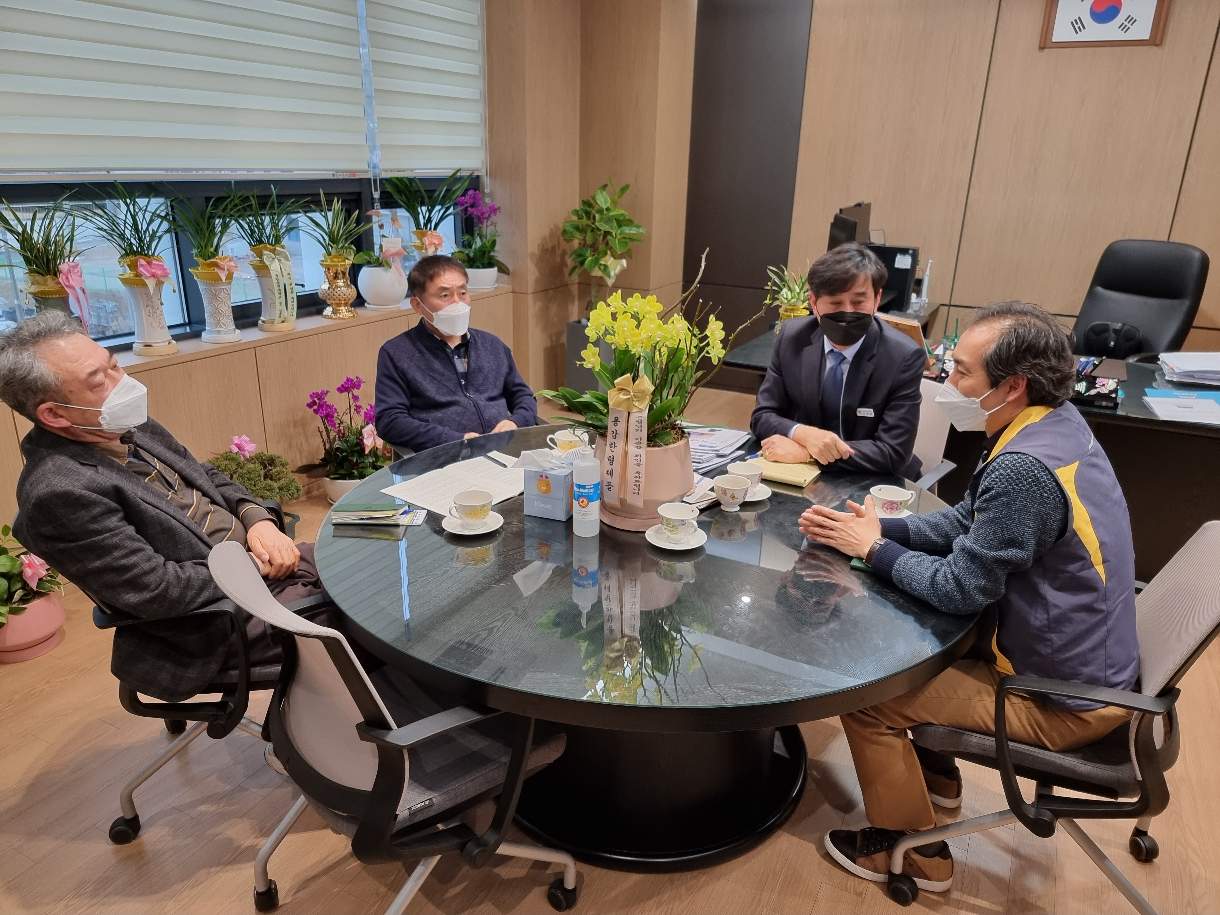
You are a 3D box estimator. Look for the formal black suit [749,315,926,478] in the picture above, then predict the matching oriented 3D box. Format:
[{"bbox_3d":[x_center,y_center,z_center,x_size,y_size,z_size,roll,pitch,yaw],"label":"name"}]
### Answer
[{"bbox_3d":[0.713,-0.133,2.692,0.560,0.610,0.460,12,22,29],"label":"formal black suit"}]

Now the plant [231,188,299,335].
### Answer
[{"bbox_3d":[-1.604,-0.913,3.911,0.350,0.640,0.360,11,22,26],"label":"plant"}]

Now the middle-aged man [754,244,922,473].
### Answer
[{"bbox_3d":[0.734,-0.010,2.844,0.560,1.340,0.660,14,23,32],"label":"middle-aged man"}]

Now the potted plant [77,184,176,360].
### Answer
[{"bbox_3d":[-1.934,-0.757,3.421,0.390,0.660,0.410,11,22,26],"label":"potted plant"}]

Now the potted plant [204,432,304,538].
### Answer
[{"bbox_3d":[-1.534,0.140,3.591,0.360,0.480,0.420,11,22,26],"label":"potted plant"}]

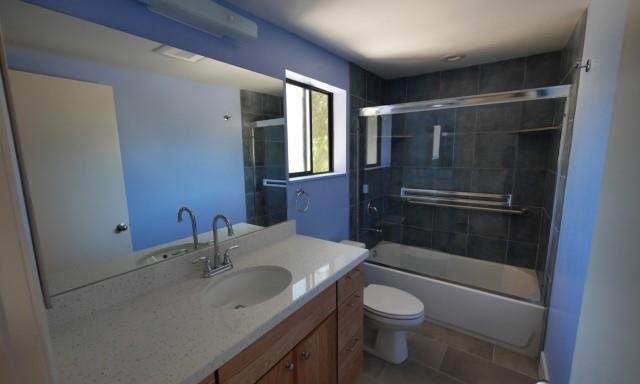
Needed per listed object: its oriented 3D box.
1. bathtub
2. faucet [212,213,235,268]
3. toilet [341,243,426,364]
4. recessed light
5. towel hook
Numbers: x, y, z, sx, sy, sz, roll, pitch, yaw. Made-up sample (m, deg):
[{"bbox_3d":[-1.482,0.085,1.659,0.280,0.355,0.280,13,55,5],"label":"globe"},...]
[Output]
[{"bbox_3d":[1.228,0.935,2.633,1.518,0.394,0.712,5,11,35],"label":"bathtub"},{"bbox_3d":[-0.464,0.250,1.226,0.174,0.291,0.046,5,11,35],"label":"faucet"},{"bbox_3d":[0.436,0.876,2.128,0.792,0.709,0.412,5,11,35],"label":"toilet"},{"bbox_3d":[1.159,-1.166,2.272,0.196,0.030,0.196,5,11,35],"label":"recessed light"},{"bbox_3d":[-0.144,0.070,1.872,0.060,0.173,0.149,5,11,35],"label":"towel hook"}]

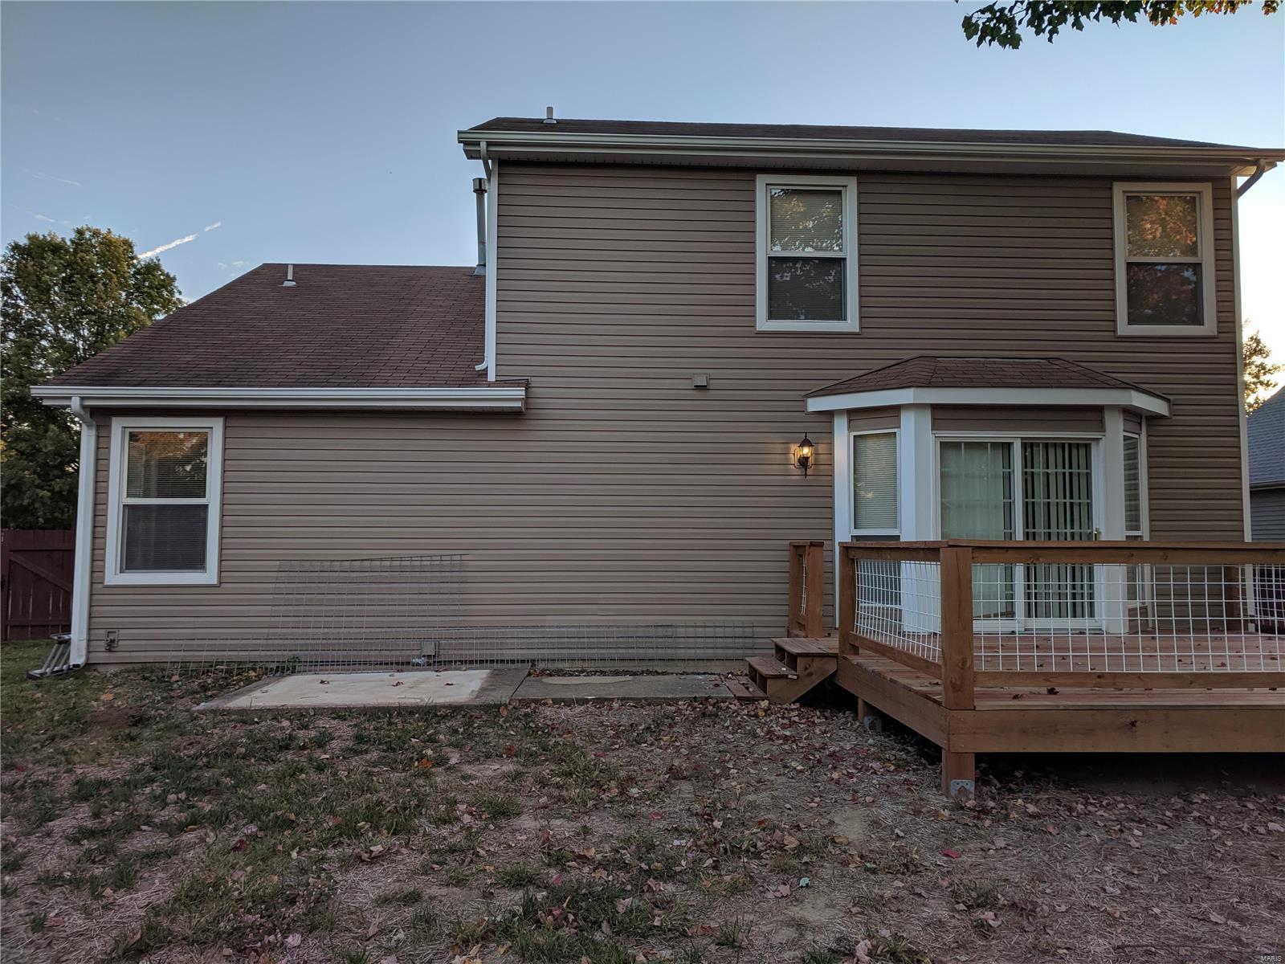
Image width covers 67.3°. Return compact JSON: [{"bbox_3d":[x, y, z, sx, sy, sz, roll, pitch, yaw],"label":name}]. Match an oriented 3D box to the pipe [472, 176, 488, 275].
[{"bbox_3d":[-2.657,-4.167,15.790,0.230,1.660,0.230,0,-4,-3],"label":"pipe"}]

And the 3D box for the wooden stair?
[{"bbox_3d":[1.321,1.712,8.816,0.620,0.430,1.250,0,-4,-3],"label":"wooden stair"}]

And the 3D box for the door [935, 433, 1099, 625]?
[{"bbox_3d":[3.913,0.537,10.058,1.750,1.980,0.110,0,-4,-3],"label":"door"}]

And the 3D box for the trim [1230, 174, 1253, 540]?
[{"bbox_3d":[6.740,-0.945,10.871,0.085,5.120,0.085,0,-4,-3],"label":"trim"}]

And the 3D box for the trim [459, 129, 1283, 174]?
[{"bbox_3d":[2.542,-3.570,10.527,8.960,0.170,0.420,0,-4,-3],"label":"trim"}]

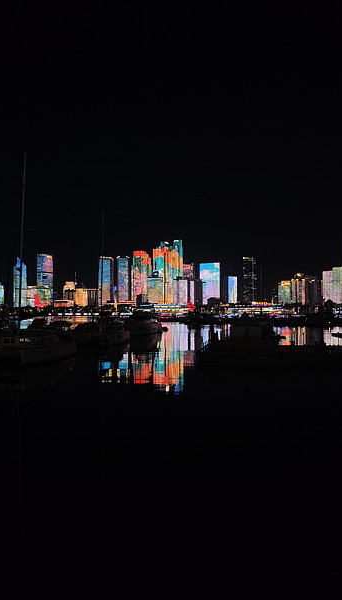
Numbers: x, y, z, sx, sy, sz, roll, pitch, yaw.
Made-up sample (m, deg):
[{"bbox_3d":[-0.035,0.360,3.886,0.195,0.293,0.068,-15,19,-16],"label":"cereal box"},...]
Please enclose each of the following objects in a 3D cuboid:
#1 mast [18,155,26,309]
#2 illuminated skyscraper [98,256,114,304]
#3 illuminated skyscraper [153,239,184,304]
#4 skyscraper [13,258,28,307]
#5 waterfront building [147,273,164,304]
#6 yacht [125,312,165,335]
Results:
[{"bbox_3d":[-13.501,-5.373,48.000,0.300,15.800,0.300,2,-2,12],"label":"mast"},{"bbox_3d":[-203.300,-48.900,1650.000,42.000,172.300,38.000,0,-2,-5],"label":"illuminated skyscraper"},{"bbox_3d":[-7.152,-69.507,1676.422,85.000,230.923,50.000,-1,-2,8],"label":"illuminated skyscraper"},{"bbox_3d":[-523.800,-51.300,1850.000,40.000,189.700,38.000,0,-2,-13],"label":"skyscraper"},{"bbox_3d":[-43.700,-22.600,1500.000,42.000,110.100,35.000,0,-2,-2],"label":"waterfront building"},{"bbox_3d":[-6.299,5.483,124.000,4.900,5.900,16.000,-1,-2,14],"label":"yacht"}]

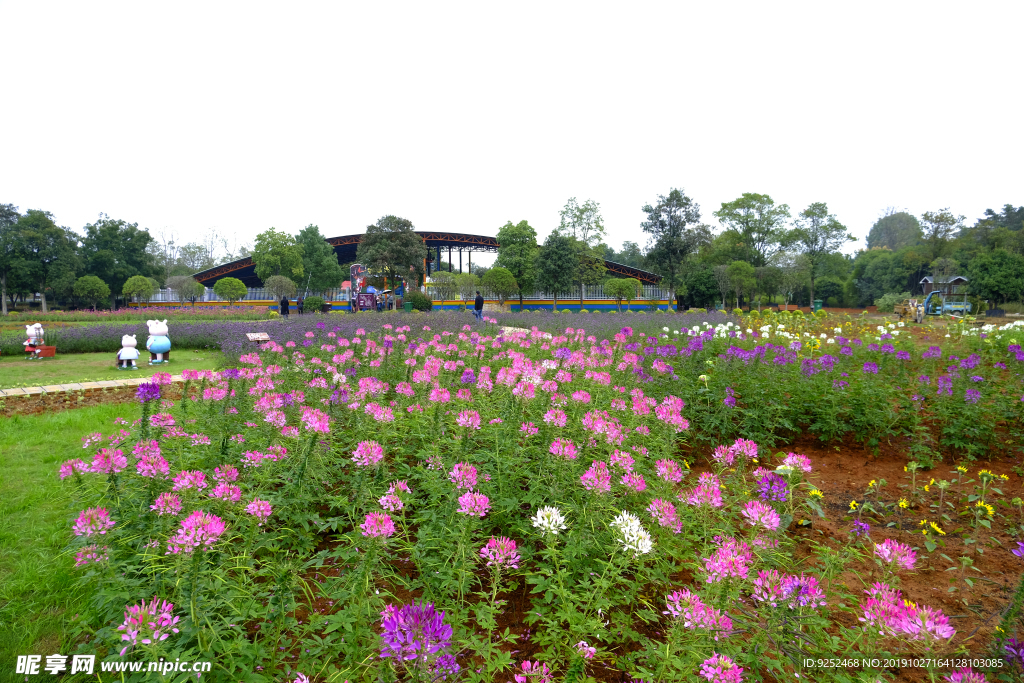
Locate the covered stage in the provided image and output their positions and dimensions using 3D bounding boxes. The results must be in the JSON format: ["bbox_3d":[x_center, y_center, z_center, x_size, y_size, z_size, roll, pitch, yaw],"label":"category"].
[{"bbox_3d":[-8.232,-7.340,71.658,45.447,7.614,18.000,0,4,0],"label":"covered stage"}]

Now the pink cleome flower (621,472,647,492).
[{"bbox_3d":[0.473,0.549,2.550,0.100,0.077,0.100,0,4,0],"label":"pink cleome flower"}]

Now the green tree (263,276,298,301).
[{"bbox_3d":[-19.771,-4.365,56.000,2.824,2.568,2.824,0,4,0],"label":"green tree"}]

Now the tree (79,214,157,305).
[{"bbox_3d":[-39.191,-7.898,65.000,7.749,9.438,7.361,0,4,0],"label":"tree"}]

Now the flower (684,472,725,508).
[{"bbox_3d":[0.665,0.512,2.250,0.128,0.112,0.125,0,4,0],"label":"flower"}]

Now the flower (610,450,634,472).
[{"bbox_3d":[0.591,0.642,3.500,0.128,0.100,0.122,0,4,0],"label":"flower"}]

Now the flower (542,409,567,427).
[{"bbox_3d":[0.299,0.534,4.600,0.169,0.111,0.169,0,4,0],"label":"flower"}]

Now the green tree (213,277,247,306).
[{"bbox_3d":[-23.274,-3.858,54.000,2.806,2.930,2.806,0,4,0],"label":"green tree"}]

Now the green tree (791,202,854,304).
[{"bbox_3d":[29.993,-8.377,63.000,6.066,10.014,5.777,0,4,0],"label":"green tree"}]

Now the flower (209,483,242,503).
[{"bbox_3d":[-1.156,0.609,2.640,0.137,0.078,0.135,0,4,0],"label":"flower"}]

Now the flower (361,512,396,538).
[{"bbox_3d":[-0.571,0.787,2.800,0.154,0.102,0.154,0,4,0],"label":"flower"}]

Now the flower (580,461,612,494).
[{"bbox_3d":[0.387,0.624,3.000,0.144,0.148,0.144,0,4,0],"label":"flower"}]

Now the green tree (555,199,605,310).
[{"bbox_3d":[6.267,-7.800,59.000,4.509,10.190,4.283,0,4,0],"label":"green tree"}]

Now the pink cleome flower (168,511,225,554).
[{"bbox_3d":[-1.061,0.642,2.200,0.202,0.125,0.182,0,4,0],"label":"pink cleome flower"}]

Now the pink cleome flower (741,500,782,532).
[{"bbox_3d":[0.821,0.579,2.163,0.128,0.099,0.121,0,4,0],"label":"pink cleome flower"}]

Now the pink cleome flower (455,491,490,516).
[{"bbox_3d":[-0.157,0.669,2.700,0.133,0.102,0.133,0,4,0],"label":"pink cleome flower"}]

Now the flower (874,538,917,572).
[{"bbox_3d":[1.129,0.630,1.927,0.115,0.090,0.109,0,4,0],"label":"flower"}]

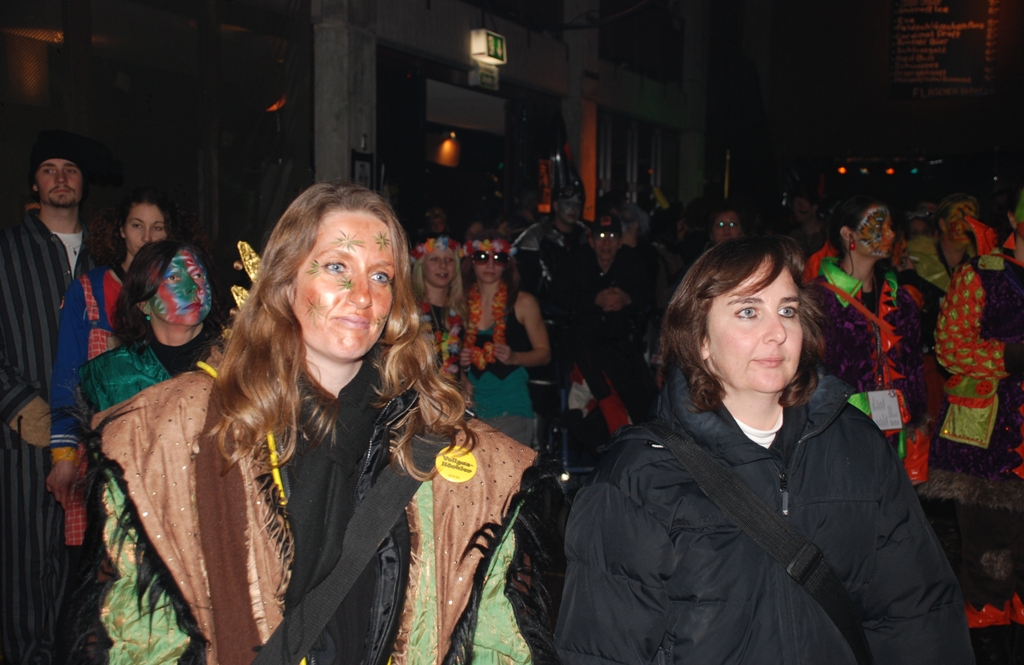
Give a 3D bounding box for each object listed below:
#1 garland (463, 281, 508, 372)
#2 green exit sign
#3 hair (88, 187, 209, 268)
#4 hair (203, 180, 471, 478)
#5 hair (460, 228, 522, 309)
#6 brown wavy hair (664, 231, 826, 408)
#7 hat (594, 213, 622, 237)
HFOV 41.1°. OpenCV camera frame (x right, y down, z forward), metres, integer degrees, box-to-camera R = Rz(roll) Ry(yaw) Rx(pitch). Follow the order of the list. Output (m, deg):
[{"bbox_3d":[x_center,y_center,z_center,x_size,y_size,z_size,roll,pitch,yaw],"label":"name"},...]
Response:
[{"bbox_3d":[-0.115,-0.030,5.950,0.190,0.390,0.220,0,3,0],"label":"garland"},{"bbox_3d":[-0.143,-1.735,8.300,0.100,0.170,0.300,2,4,24],"label":"green exit sign"},{"bbox_3d":[-1.099,-0.313,4.130,0.350,0.260,0.260,-1,4,-24],"label":"hair"},{"bbox_3d":[-0.230,-0.003,1.840,0.335,0.385,0.270,-1,4,-25],"label":"hair"},{"bbox_3d":[-0.095,-0.284,6.060,0.255,0.350,0.220,1,3,2],"label":"hair"},{"bbox_3d":[0.329,-0.013,1.950,0.225,0.255,0.235,-1,4,-24],"label":"brown wavy hair"},{"bbox_3d":[0.579,-0.648,8.200,0.175,0.145,0.215,1,3,3],"label":"hat"}]

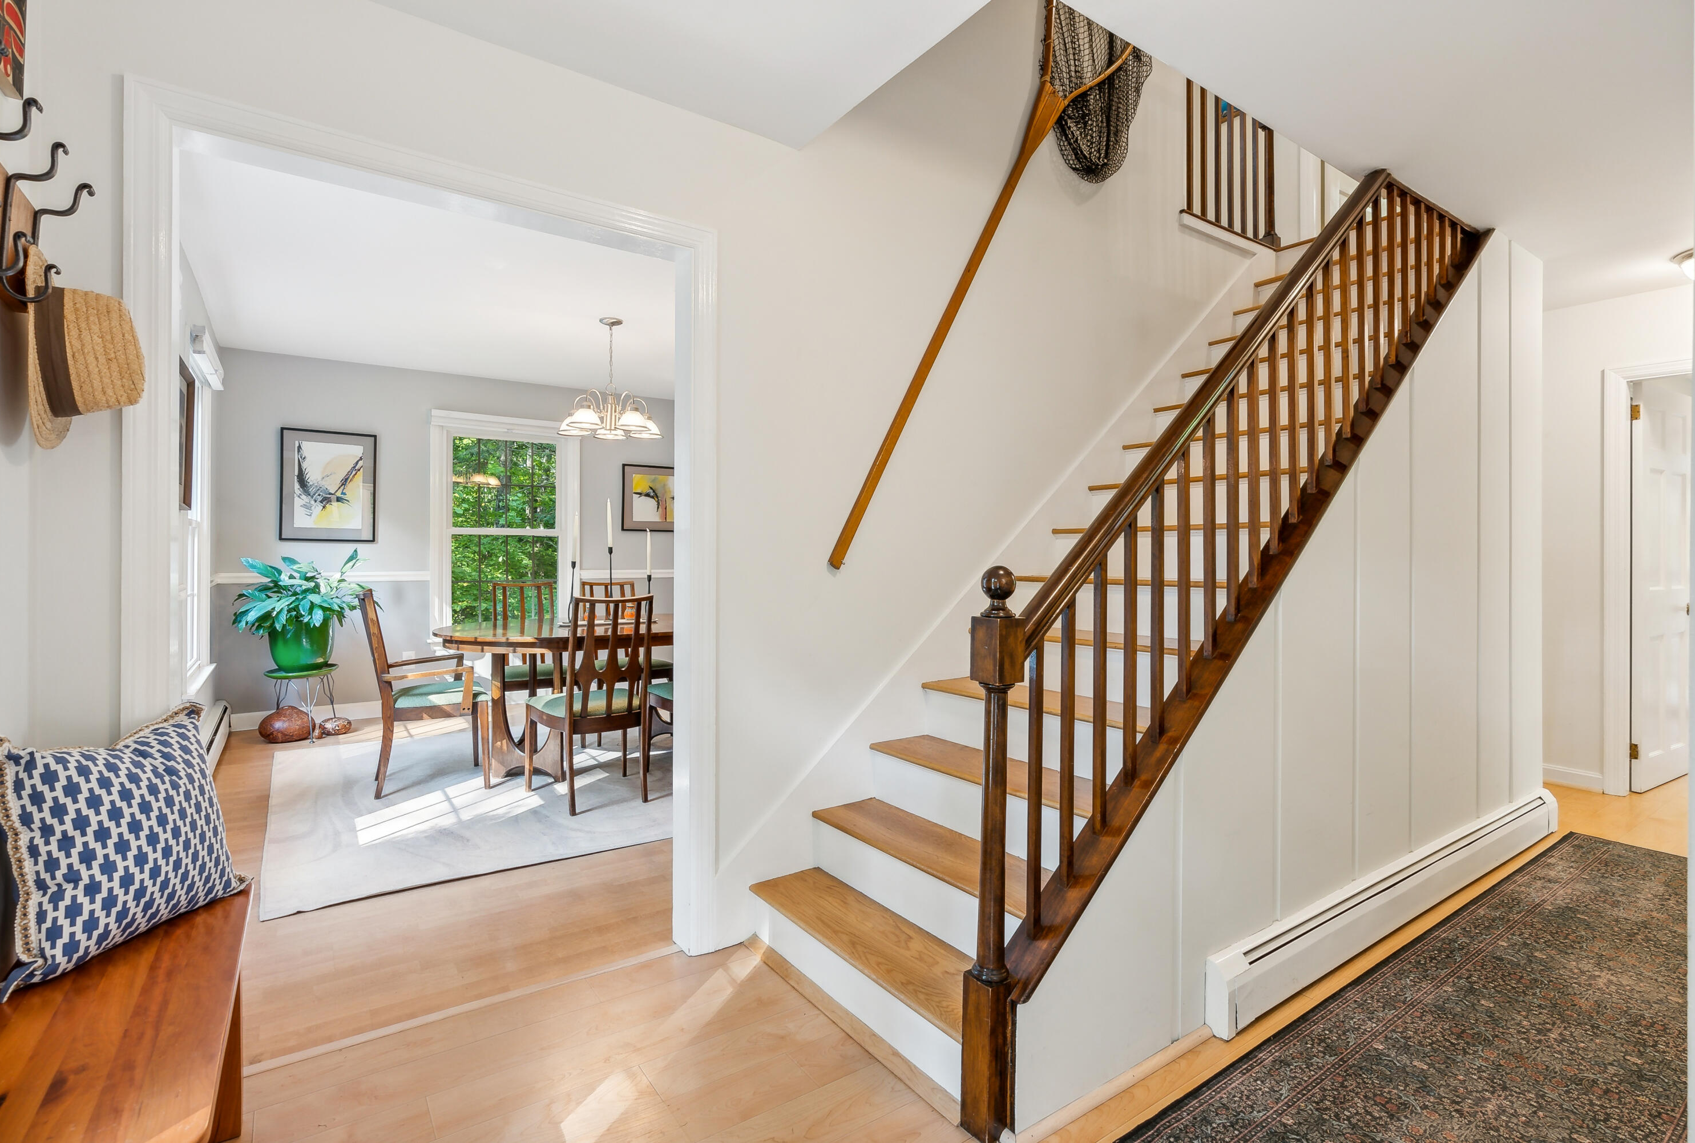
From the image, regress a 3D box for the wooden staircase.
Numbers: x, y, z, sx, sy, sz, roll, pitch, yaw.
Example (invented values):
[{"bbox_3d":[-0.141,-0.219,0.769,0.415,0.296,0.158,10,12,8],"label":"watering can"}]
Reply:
[{"bbox_3d":[1.240,-0.271,2.698,3.081,2.712,1.036,0,0,-35],"label":"wooden staircase"}]

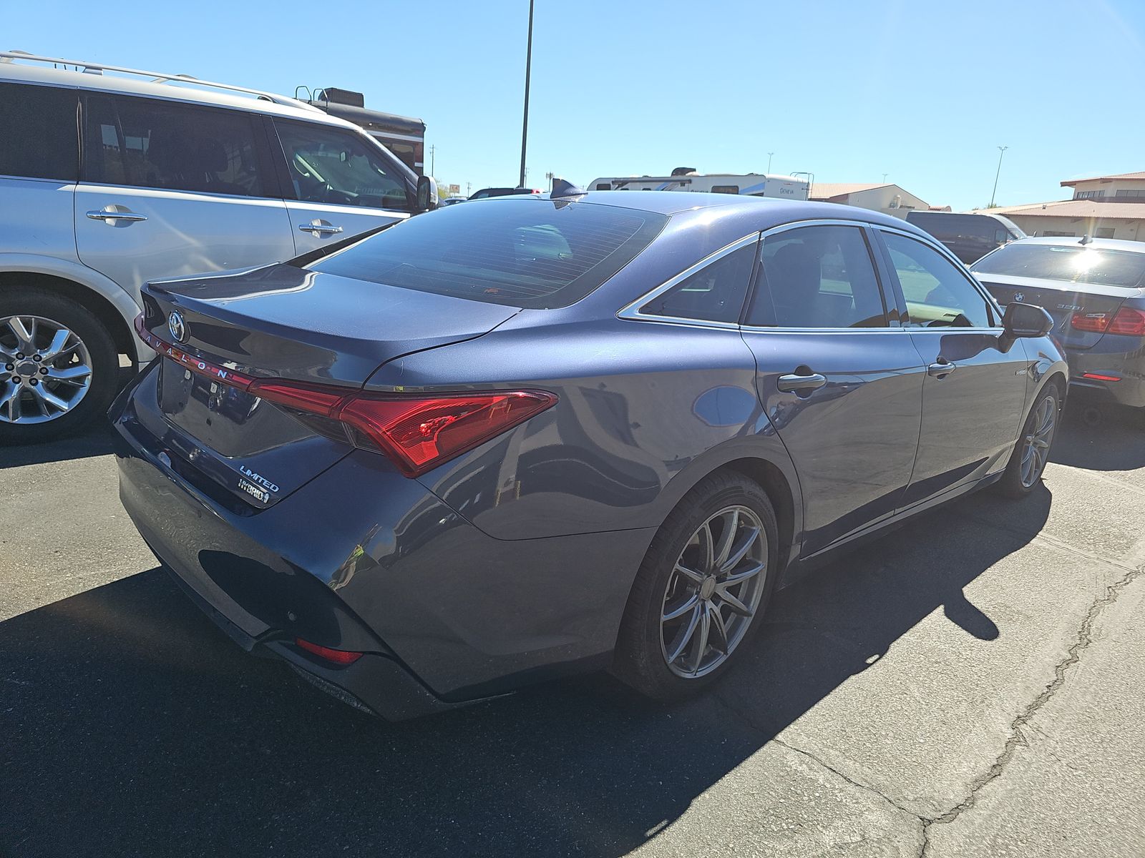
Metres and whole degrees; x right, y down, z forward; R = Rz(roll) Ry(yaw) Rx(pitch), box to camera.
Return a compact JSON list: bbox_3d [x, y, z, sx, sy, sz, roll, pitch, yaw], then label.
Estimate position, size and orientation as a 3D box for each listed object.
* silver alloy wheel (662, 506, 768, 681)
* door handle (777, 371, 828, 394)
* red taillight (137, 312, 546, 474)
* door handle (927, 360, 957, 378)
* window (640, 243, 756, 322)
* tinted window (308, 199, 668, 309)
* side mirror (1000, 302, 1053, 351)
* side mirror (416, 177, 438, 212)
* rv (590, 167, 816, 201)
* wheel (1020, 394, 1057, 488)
[{"bbox_3d":[0.342,0.427,2.128,0.482,0.482,0.170,-10,19,-43],"label":"silver alloy wheel"},{"bbox_3d":[0.644,-0.132,2.124,0.238,0.050,0.047,-11,21,-43],"label":"door handle"},{"bbox_3d":[-0.797,-0.175,2.006,0.440,0.160,1.750,-11,21,-43],"label":"red taillight"},{"bbox_3d":[1.377,-0.222,2.826,0.238,0.050,0.047,-11,21,-43],"label":"door handle"},{"bbox_3d":[0.357,-0.381,2.018,0.589,0.239,0.060,-13,-12,-41],"label":"window"},{"bbox_3d":[-0.288,-0.590,2.384,0.770,0.100,1.240,-35,34,-33],"label":"tinted window"},{"bbox_3d":[1.922,-0.423,3.231,0.160,0.190,0.200,-11,21,-43],"label":"side mirror"},{"bbox_3d":[-0.975,-1.571,5.101,0.140,0.260,0.230,-8,17,-37],"label":"side mirror"},{"bbox_3d":[4.245,-7.885,28.492,2.500,3.450,8.784,-9,20,-39],"label":"rv"},{"bbox_3d":[2.425,0.051,4.109,0.490,0.490,0.190,-11,21,-43],"label":"wheel"}]

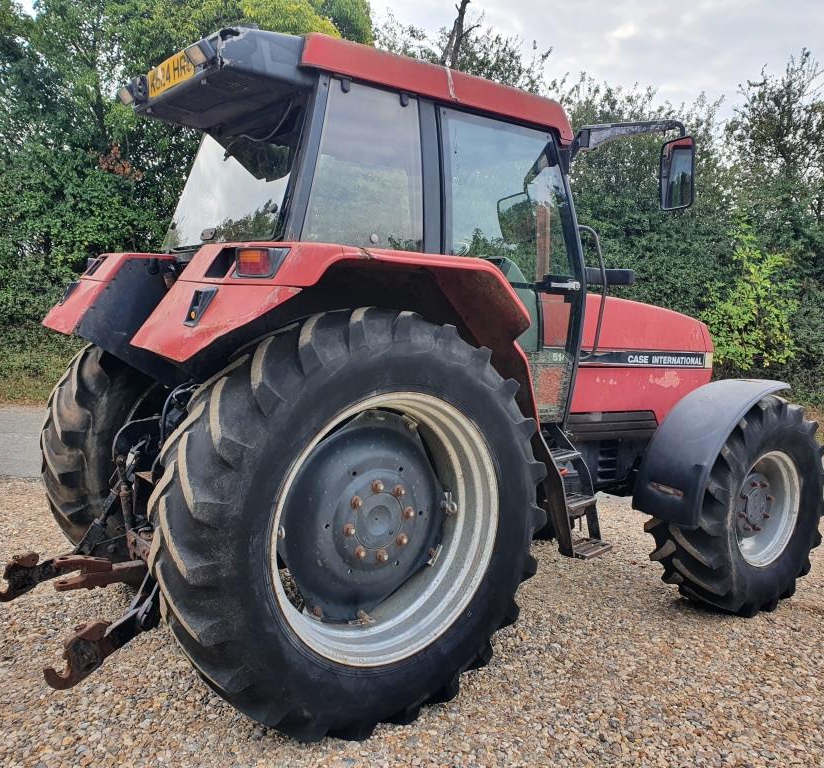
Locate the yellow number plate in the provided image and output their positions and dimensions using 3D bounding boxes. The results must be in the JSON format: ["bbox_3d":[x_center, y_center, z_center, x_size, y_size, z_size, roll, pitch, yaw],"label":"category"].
[{"bbox_3d":[-1.017,-1.300,3.231,0.020,0.118,0.540,0,6,-36],"label":"yellow number plate"}]

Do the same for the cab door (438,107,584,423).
[{"bbox_3d":[0.472,-0.492,3.564,0.900,1.370,0.110,0,6,-36],"label":"cab door"}]

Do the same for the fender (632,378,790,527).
[{"bbox_3d":[1.727,0.368,4.336,0.940,0.770,0.430,0,6,-36],"label":"fender"}]

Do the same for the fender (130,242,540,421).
[{"bbox_3d":[-0.153,-0.206,3.060,1.730,0.680,0.640,0,6,-36],"label":"fender"}]

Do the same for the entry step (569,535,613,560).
[{"bbox_3d":[0.871,0.823,3.860,0.165,0.033,0.285,8,6,41],"label":"entry step"}]

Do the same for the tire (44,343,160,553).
[{"bbox_3d":[-1.238,0.316,4.481,1.660,1.630,0.480,0,6,-36],"label":"tire"}]

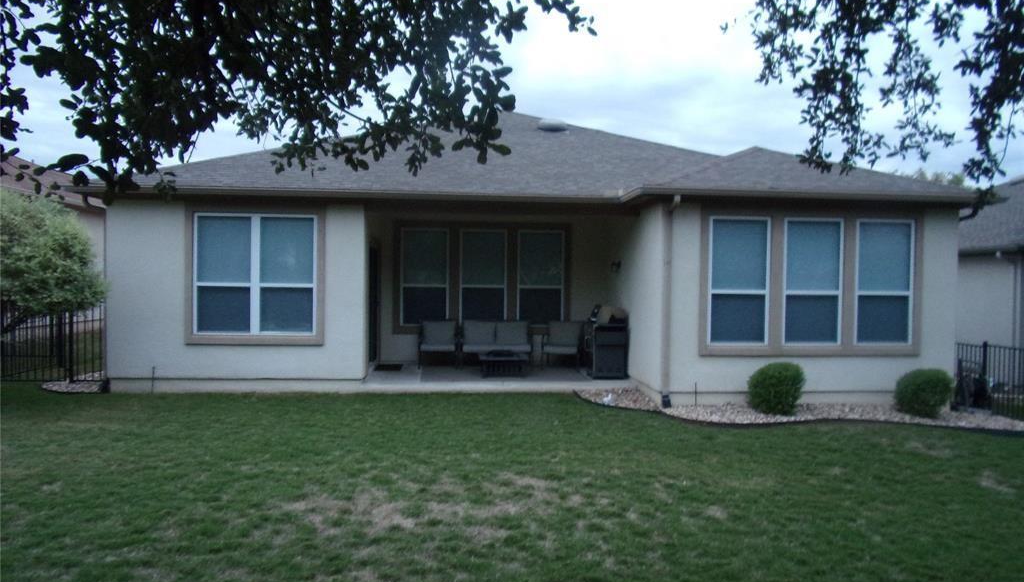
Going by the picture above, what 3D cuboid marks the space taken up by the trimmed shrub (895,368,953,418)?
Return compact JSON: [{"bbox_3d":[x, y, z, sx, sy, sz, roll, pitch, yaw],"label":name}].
[{"bbox_3d":[5.570,1.385,9.600,0.770,0.660,0.760,1,2,-5],"label":"trimmed shrub"}]

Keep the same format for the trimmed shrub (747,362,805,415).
[{"bbox_3d":[3.510,1.300,9.470,0.750,0.710,0.740,1,2,-5],"label":"trimmed shrub"}]

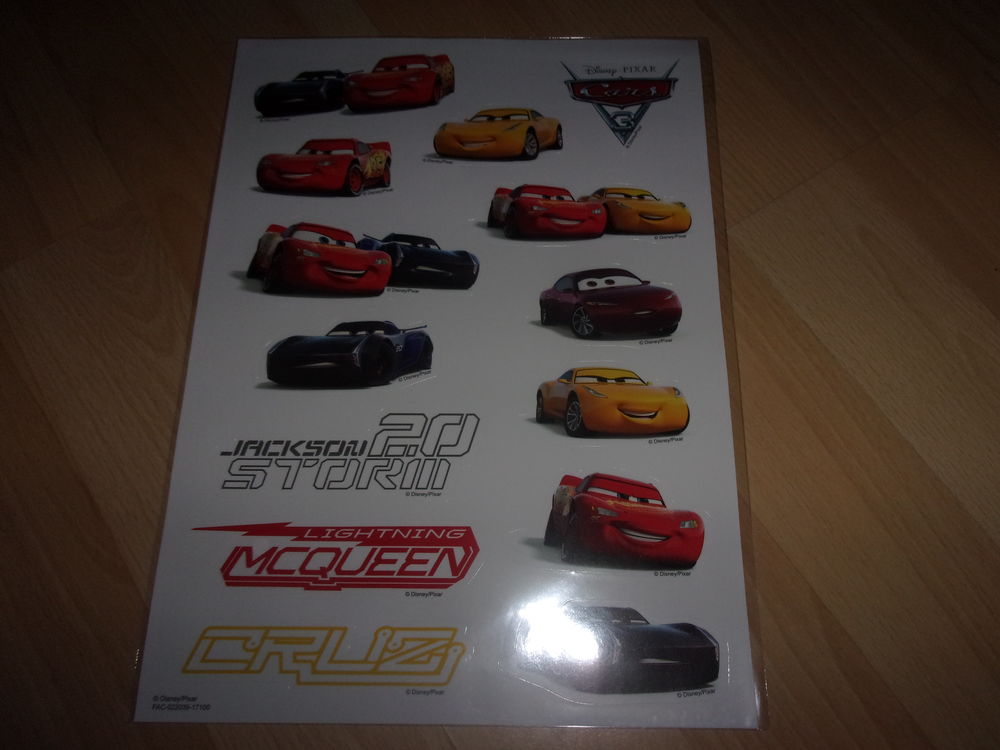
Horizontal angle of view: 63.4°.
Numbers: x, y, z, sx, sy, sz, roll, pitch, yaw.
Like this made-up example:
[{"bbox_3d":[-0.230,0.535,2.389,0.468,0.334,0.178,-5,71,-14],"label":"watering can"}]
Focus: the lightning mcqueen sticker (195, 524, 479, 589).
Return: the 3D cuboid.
[{"bbox_3d":[-0.060,0.066,0.294,0.106,0.004,0.024,0,70,0],"label":"lightning mcqueen sticker"}]

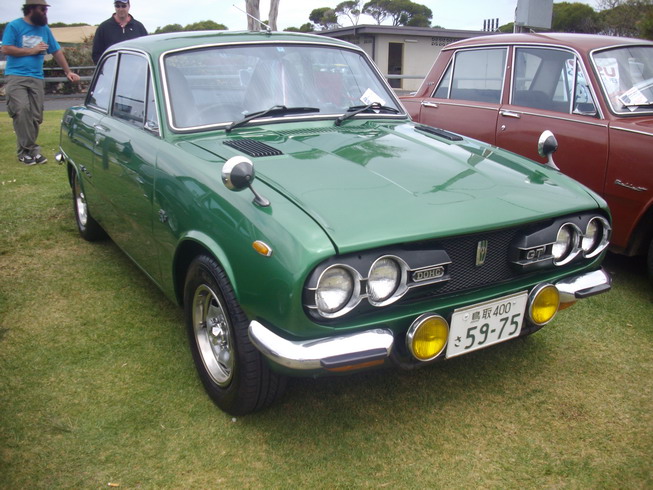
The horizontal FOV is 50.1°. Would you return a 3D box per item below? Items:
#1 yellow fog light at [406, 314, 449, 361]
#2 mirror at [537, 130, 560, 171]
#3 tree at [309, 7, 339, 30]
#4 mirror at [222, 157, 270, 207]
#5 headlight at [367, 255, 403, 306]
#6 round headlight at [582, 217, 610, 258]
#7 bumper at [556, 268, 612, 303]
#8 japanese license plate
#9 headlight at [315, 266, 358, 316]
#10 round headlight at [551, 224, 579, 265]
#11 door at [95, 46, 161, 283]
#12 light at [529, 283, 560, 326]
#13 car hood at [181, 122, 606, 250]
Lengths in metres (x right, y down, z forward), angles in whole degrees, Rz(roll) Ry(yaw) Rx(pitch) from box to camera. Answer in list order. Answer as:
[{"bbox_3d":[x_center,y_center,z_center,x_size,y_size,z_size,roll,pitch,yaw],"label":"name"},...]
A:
[{"bbox_3d":[0.303,0.275,2.183,0.152,0.152,0.085,-10,20,-29],"label":"yellow fog light"},{"bbox_3d":[0.913,-0.384,2.809,0.115,0.145,0.160,-9,19,-30],"label":"mirror"},{"bbox_3d":[-0.310,-21.450,72.000,3.100,6.000,3.100,1,16,0],"label":"tree"},{"bbox_3d":[-0.255,-0.194,2.117,0.115,0.145,0.160,-9,19,-30],"label":"mirror"},{"bbox_3d":[0.166,0.099,2.099,0.157,0.157,0.100,-10,20,-29],"label":"headlight"},{"bbox_3d":[0.992,-0.028,2.537,0.150,0.150,0.080,-9,19,-30],"label":"round headlight"},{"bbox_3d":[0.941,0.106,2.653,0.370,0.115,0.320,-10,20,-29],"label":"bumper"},{"bbox_3d":[0.528,0.261,2.277,0.330,0.165,0.020,-9,25,-30],"label":"japanese license plate"},{"bbox_3d":[0.028,0.129,1.965,0.150,0.150,0.080,-9,19,-30],"label":"headlight"},{"bbox_3d":[0.825,-0.012,2.464,0.157,0.157,0.100,-10,20,-29],"label":"round headlight"},{"bbox_3d":[-0.918,-0.421,3.346,0.190,0.950,1.080,-10,20,-29],"label":"door"},{"bbox_3d":[0.731,0.203,2.420,0.152,0.152,0.085,-10,20,-29],"label":"light"},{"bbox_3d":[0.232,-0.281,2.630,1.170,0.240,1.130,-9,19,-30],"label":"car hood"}]

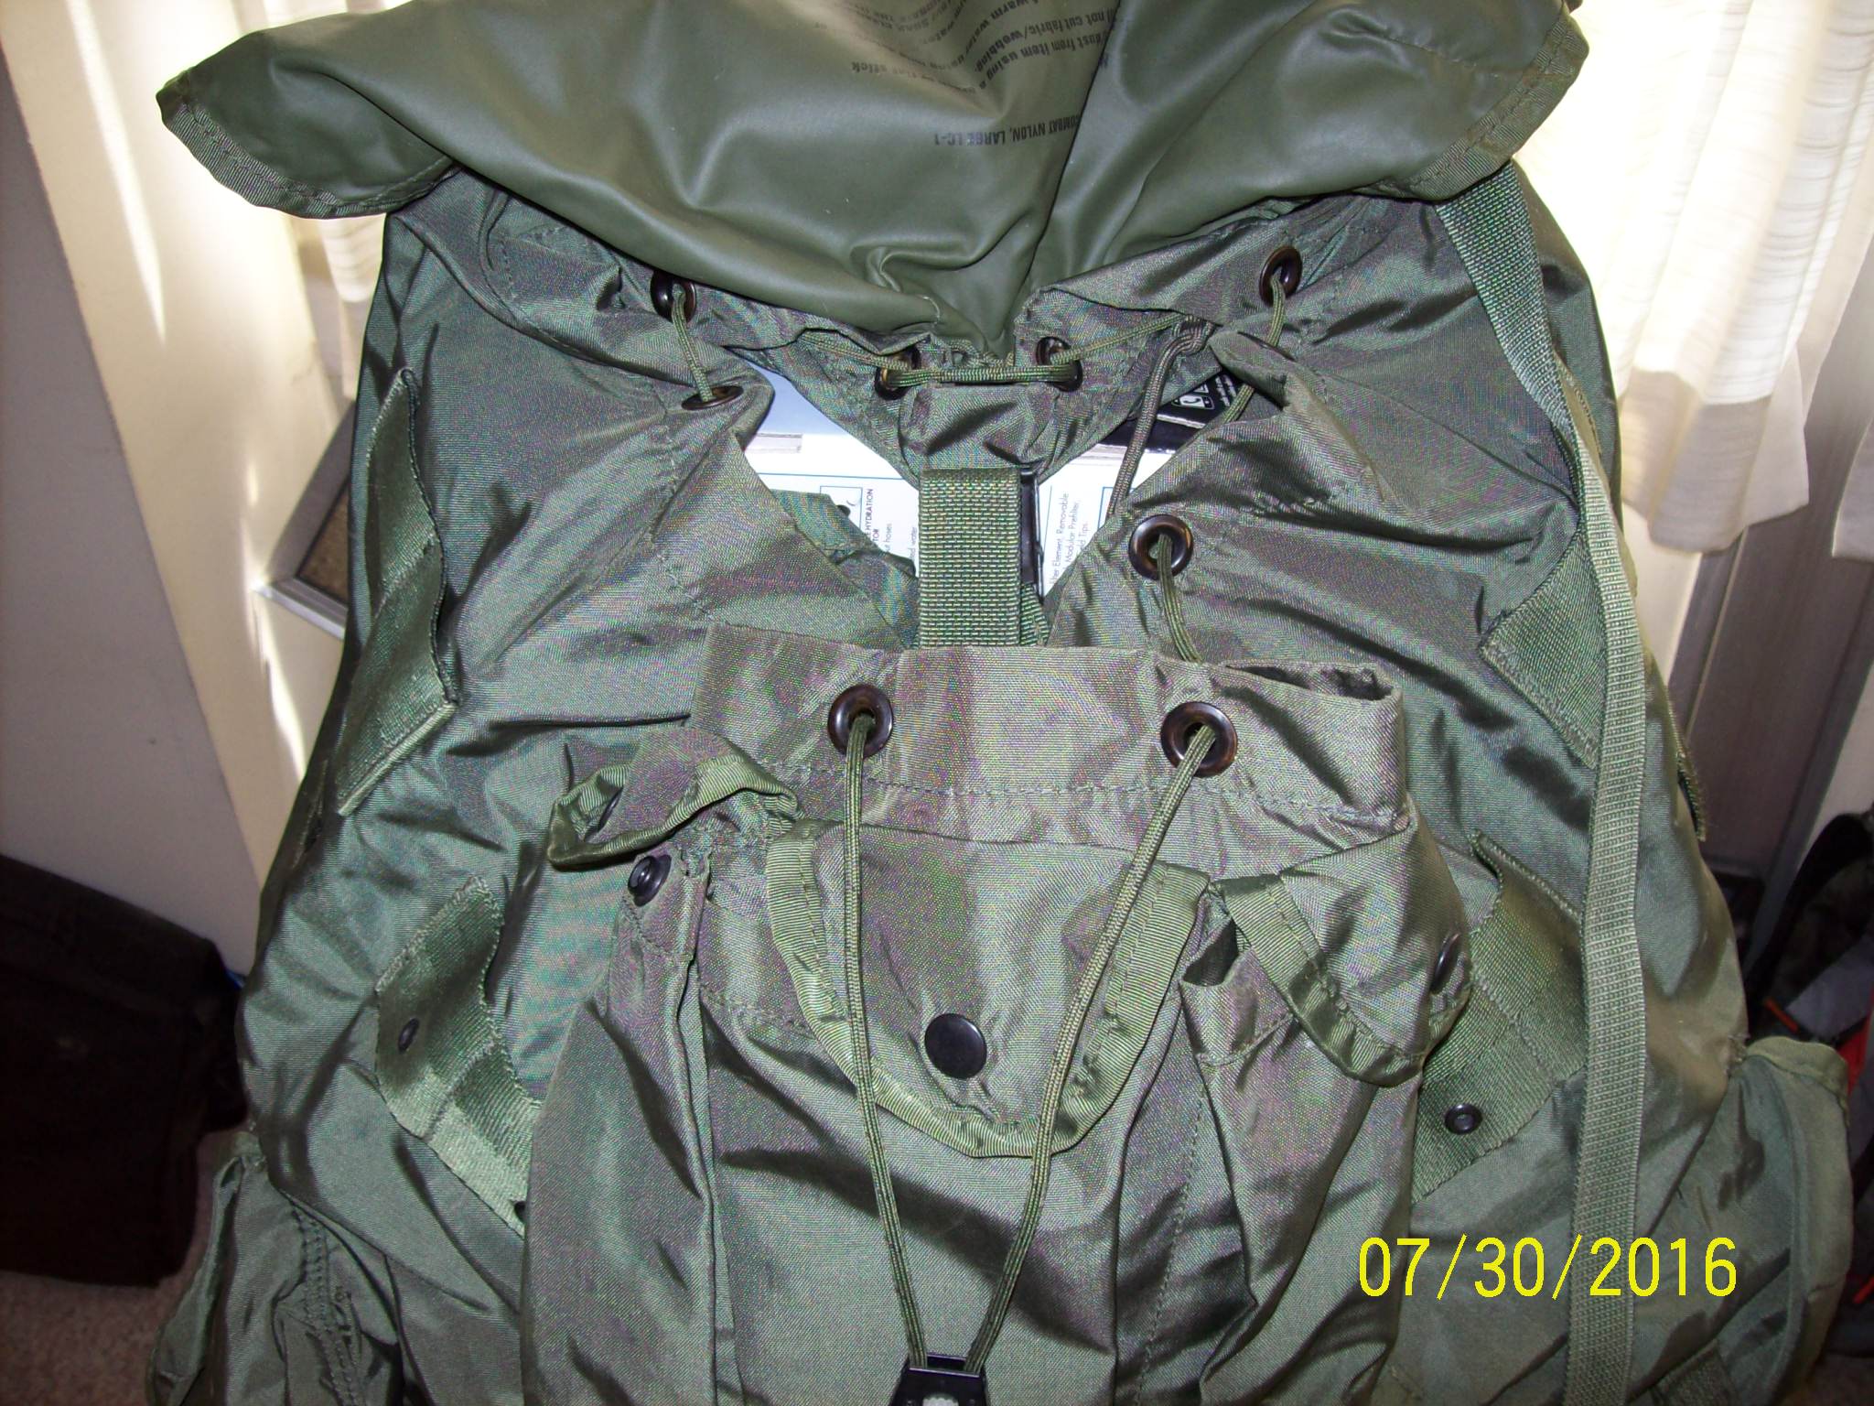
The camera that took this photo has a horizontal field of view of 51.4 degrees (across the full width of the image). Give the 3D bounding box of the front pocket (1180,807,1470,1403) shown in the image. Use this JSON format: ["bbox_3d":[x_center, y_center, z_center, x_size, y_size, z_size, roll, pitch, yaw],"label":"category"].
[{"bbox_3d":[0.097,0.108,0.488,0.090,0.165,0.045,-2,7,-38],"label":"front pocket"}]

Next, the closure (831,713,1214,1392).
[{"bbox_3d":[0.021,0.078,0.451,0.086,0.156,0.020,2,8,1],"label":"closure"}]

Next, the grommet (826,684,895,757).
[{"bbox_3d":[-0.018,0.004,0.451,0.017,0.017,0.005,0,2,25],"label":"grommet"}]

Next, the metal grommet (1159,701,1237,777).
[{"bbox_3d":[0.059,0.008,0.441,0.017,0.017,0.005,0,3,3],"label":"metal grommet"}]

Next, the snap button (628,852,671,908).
[{"bbox_3d":[-0.069,0.042,0.466,0.006,0.013,0.013,19,-1,-32],"label":"snap button"}]

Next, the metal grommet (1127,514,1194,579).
[{"bbox_3d":[0.058,-0.041,0.508,0.017,0.017,0.005,0,-3,5],"label":"metal grommet"}]

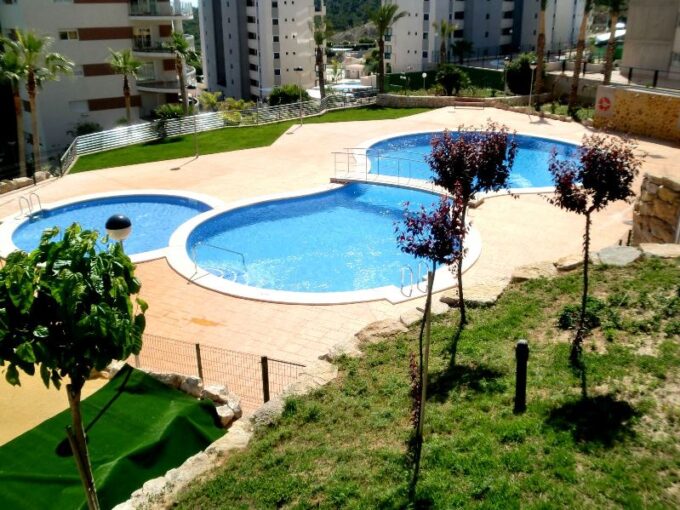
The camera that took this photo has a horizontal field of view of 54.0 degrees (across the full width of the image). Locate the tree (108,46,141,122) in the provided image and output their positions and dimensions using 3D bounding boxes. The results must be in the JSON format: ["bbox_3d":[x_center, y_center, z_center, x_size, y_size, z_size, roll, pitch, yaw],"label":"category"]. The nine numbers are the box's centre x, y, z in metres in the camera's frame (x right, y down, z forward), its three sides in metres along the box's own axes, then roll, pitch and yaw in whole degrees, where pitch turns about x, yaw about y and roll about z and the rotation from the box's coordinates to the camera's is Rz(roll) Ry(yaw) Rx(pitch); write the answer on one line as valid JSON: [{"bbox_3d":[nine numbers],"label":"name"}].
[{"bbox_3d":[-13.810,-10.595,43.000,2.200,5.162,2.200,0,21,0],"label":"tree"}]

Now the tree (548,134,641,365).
[{"bbox_3d":[3.347,0.025,9.099,1.156,3.288,1.099,8,22,20],"label":"tree"}]

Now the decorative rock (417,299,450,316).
[{"bbox_3d":[1.861,1.045,13.290,0.656,0.270,0.450,3,21,8],"label":"decorative rock"}]

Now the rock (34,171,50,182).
[{"bbox_3d":[-12.418,-3.308,28.041,0.620,0.380,0.500,-10,23,-22],"label":"rock"}]

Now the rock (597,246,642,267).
[{"bbox_3d":[5.901,0.032,14.100,0.900,0.240,0.550,-7,22,-16],"label":"rock"}]

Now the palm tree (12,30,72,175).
[{"bbox_3d":[-13.585,-6.817,30.500,2.600,6.520,2.600,0,21,0],"label":"palm tree"}]

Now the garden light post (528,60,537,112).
[{"bbox_3d":[12.129,-10.548,42.081,0.420,3.230,0.420,0,21,0],"label":"garden light post"}]

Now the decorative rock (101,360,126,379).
[{"bbox_3d":[-4.574,2.284,13.664,0.500,0.280,0.420,-7,22,-17],"label":"decorative rock"}]

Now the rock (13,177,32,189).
[{"bbox_3d":[-12.854,-2.990,27.241,0.780,0.380,0.600,-10,23,-23],"label":"rock"}]

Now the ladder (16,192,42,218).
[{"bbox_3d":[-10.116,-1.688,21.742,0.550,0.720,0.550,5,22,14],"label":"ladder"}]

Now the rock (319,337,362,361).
[{"bbox_3d":[0.009,1.646,11.757,0.751,0.320,0.500,0,21,0],"label":"rock"}]

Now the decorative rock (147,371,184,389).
[{"bbox_3d":[-3.331,2.377,12.750,0.600,0.270,0.320,7,22,18],"label":"decorative rock"}]

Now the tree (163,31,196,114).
[{"bbox_3d":[-9.255,-10.452,39.000,2.000,5.165,2.000,-6,22,-12],"label":"tree"}]

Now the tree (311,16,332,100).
[{"bbox_3d":[-1.294,-13.216,45.500,1.700,5.847,1.700,-1,21,0],"label":"tree"}]

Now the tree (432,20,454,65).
[{"bbox_3d":[10.228,-20.922,66.000,2.200,4.150,2.200,0,21,0],"label":"tree"}]

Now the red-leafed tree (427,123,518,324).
[{"bbox_3d":[2.163,-0.427,11.229,1.435,3.521,1.363,4,21,11],"label":"red-leafed tree"}]

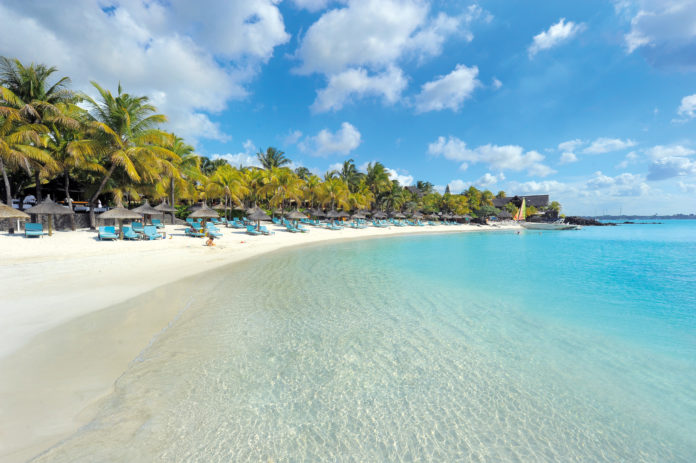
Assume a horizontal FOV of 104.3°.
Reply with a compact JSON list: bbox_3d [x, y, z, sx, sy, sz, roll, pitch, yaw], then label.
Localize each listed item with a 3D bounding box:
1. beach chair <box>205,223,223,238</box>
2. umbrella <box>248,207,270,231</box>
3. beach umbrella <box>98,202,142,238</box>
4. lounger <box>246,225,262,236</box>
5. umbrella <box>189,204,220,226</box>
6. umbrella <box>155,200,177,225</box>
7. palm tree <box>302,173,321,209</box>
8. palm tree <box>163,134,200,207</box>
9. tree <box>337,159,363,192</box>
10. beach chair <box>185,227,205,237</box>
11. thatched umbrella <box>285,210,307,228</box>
[{"bbox_3d":[-10.840,0.000,21.800,1.900,0.950,0.750,3,4,45],"label":"beach chair"},{"bbox_3d":[-9.640,-1.419,29.300,2.450,2.750,2.450,3,4,45],"label":"umbrella"},{"bbox_3d":[-16.280,-0.825,19.400,2.500,2.800,2.500,3,4,45],"label":"beach umbrella"},{"bbox_3d":[-9.506,-0.102,27.500,1.900,0.920,0.750,3,4,45],"label":"lounger"},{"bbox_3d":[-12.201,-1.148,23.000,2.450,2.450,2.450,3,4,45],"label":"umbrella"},{"bbox_3d":[-19.544,-1.983,29.000,2.350,2.950,2.350,3,4,45],"label":"umbrella"},{"bbox_3d":[-6.921,-7.113,52.000,4.300,8.500,4.300,0,3,0],"label":"palm tree"},{"bbox_3d":[-19.139,-6.017,31.000,5.200,9.900,5.200,0,3,0],"label":"palm tree"},{"bbox_3d":[0.316,-8.323,57.000,5.600,13.600,5.600,0,3,0],"label":"tree"},{"bbox_3d":[-12.711,0.066,22.400,1.850,0.800,0.750,1,3,27],"label":"beach chair"},{"bbox_3d":[-6.378,-1.486,33.500,2.400,2.600,2.400,0,3,0],"label":"thatched umbrella"}]

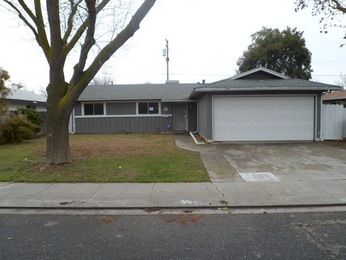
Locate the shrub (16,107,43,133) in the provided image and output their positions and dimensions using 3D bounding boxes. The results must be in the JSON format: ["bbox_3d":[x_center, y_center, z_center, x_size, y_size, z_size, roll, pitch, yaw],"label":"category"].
[{"bbox_3d":[-9.778,-0.545,18.414,1.750,1.800,1.600,-1,3,1],"label":"shrub"}]

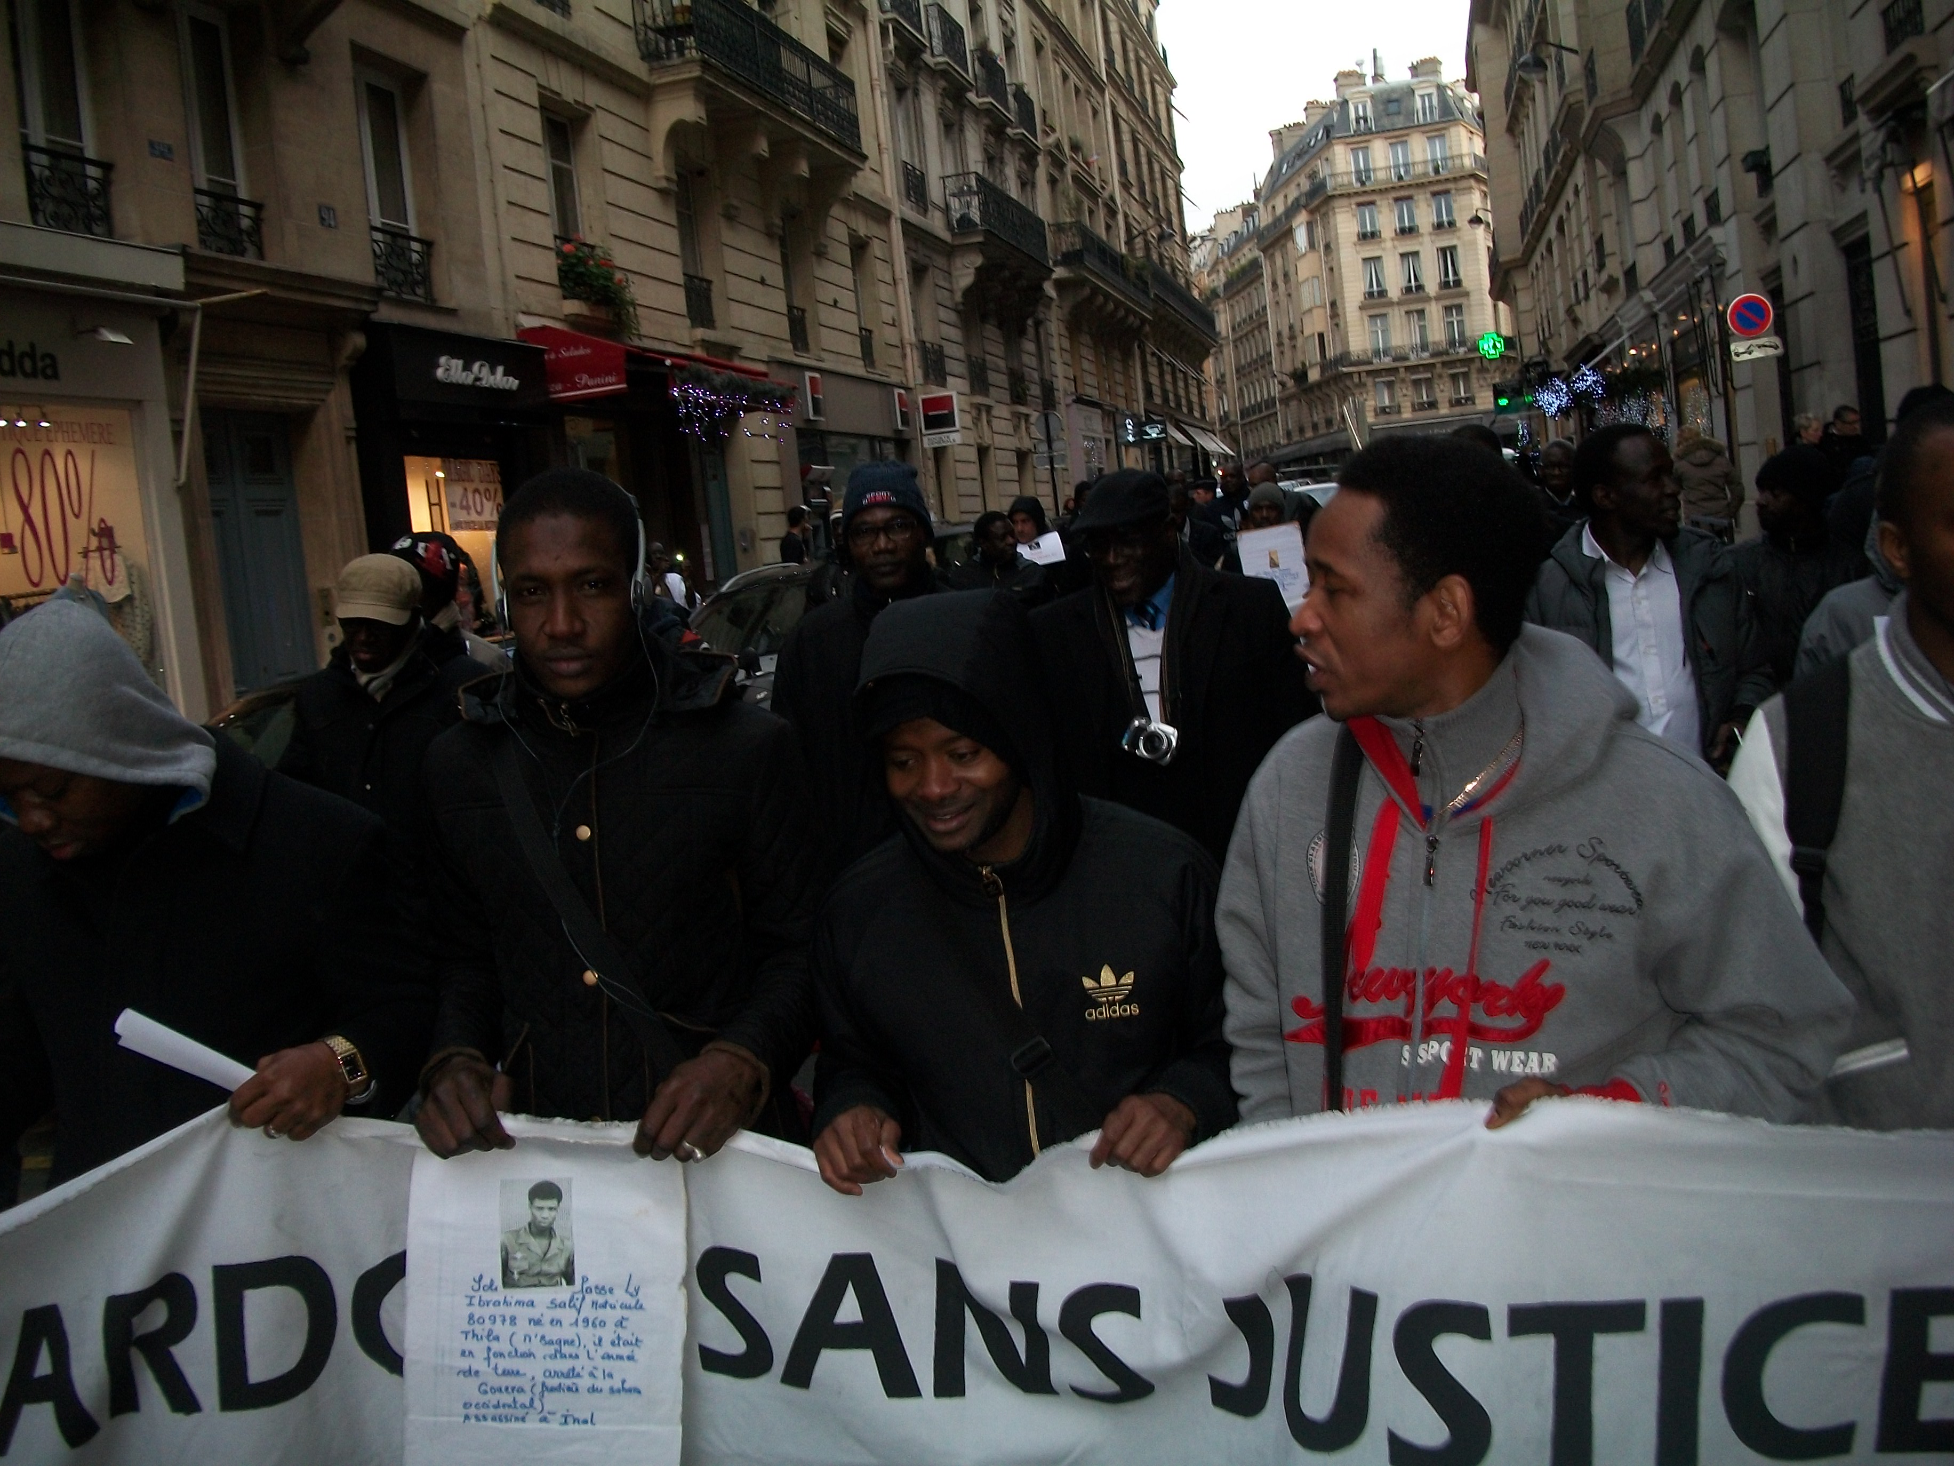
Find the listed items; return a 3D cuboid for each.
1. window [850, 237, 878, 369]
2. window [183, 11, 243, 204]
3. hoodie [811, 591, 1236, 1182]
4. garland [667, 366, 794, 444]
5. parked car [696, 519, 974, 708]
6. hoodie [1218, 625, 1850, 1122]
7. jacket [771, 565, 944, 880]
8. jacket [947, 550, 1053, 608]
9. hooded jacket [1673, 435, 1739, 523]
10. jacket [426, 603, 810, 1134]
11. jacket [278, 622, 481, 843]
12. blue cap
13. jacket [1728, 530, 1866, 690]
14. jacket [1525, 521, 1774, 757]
[{"bbox_3d":[-1.759,-7.042,29.614,0.250,2.100,1.100,-6,6,14],"label":"window"},{"bbox_3d":[-5.602,-4.410,13.092,0.150,1.750,0.820,-5,6,14],"label":"window"},{"bbox_3d":[0.064,0.218,2.140,0.500,0.770,0.390,-6,6,12],"label":"hoodie"},{"bbox_3d":[-2.405,-3.299,18.573,0.300,0.650,3.700,-5,6,14],"label":"garland"},{"bbox_3d":[-0.800,-0.474,13.319,1.800,1.580,4.200,-6,6,14],"label":"parked car"},{"bbox_3d":[0.526,0.282,1.680,0.560,0.720,0.360,-3,7,29],"label":"hoodie"},{"bbox_3d":[-0.172,0.028,3.950,0.540,0.780,0.340,-6,6,2],"label":"jacket"},{"bbox_3d":[0.142,-0.520,8.600,0.540,0.740,0.340,-6,6,0],"label":"jacket"},{"bbox_3d":[6.078,-2.098,15.000,0.560,0.720,0.360,-7,6,-8],"label":"hooded jacket"},{"bbox_3d":[-0.415,0.246,2.120,0.520,0.790,0.360,-6,6,2],"label":"jacket"},{"bbox_3d":[-1.307,0.130,4.000,0.490,0.740,0.340,-6,6,6],"label":"jacket"},{"bbox_3d":[-0.194,-0.493,3.850,0.200,0.180,0.235,-7,6,-2],"label":"blue cap"},{"bbox_3d":[2.184,-0.193,4.800,0.520,0.700,0.330,-5,6,22],"label":"jacket"},{"bbox_3d":[1.477,-0.105,3.950,0.540,0.720,0.340,-6,6,11],"label":"jacket"}]

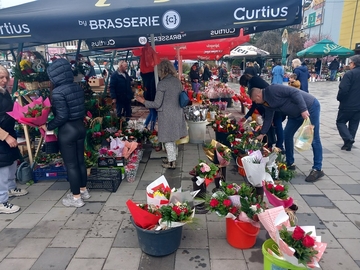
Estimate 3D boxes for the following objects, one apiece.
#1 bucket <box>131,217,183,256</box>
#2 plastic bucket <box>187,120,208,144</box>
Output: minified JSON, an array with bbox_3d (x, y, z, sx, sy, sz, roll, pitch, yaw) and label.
[{"bbox_3d":[-0.208,0.874,2.565,0.465,0.287,0.465,0,15,0],"label":"bucket"},{"bbox_3d":[0.362,-0.068,5.880,0.430,0.420,0.430,0,15,0],"label":"plastic bucket"}]

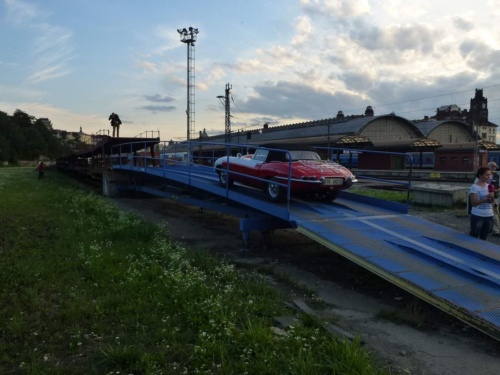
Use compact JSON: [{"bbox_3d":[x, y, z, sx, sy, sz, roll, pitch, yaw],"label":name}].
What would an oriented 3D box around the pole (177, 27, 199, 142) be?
[{"bbox_3d":[-8.832,-12.218,58.445,3.100,21.541,2.900,0,3,0],"label":"pole"}]

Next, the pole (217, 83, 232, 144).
[{"bbox_3d":[-3.614,-8.096,57.658,2.200,13.389,0.900,0,3,0],"label":"pole"}]

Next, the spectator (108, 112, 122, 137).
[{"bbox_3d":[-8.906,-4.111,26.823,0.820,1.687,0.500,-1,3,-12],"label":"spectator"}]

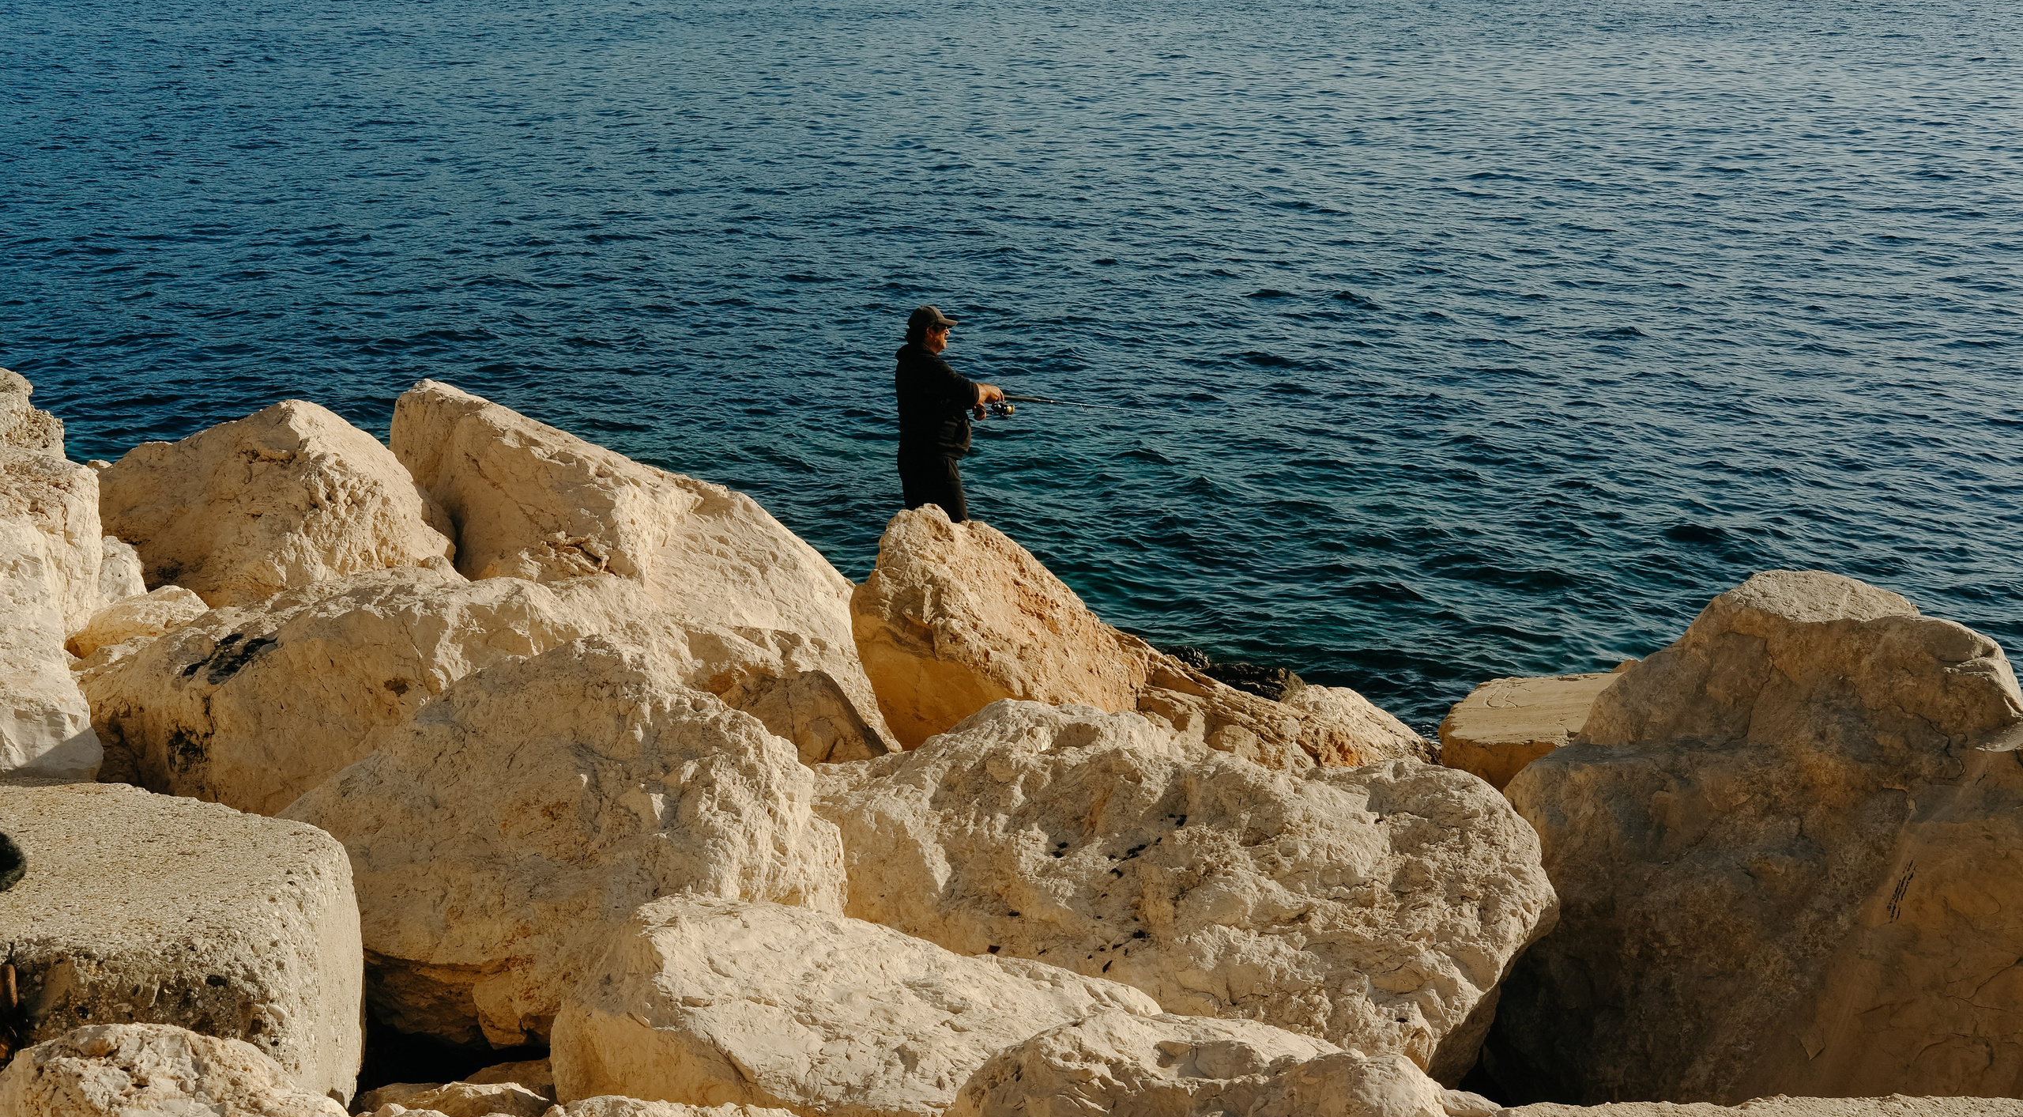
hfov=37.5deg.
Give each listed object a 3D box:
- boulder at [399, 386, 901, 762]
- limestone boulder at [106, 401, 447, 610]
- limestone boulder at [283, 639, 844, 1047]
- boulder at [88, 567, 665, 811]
[{"bbox_3d":[-1.351,0.096,11.000,1.850,1.400,1.300,0,13,0],"label":"boulder"},{"bbox_3d":[-2.927,-0.192,11.900,1.400,0.900,1.200,0,13,0],"label":"limestone boulder"},{"bbox_3d":[-1.264,0.808,8.400,1.600,1.050,1.200,0,13,0],"label":"limestone boulder"},{"bbox_3d":[-2.078,0.476,9.800,1.900,0.900,1.200,0,13,0],"label":"boulder"}]

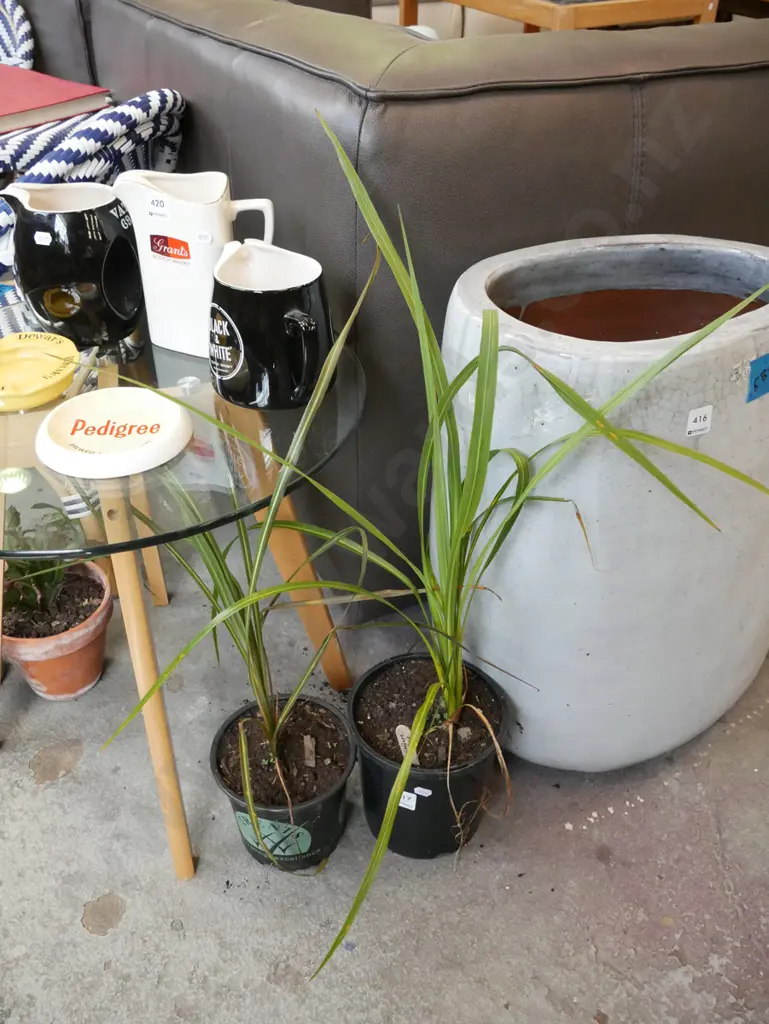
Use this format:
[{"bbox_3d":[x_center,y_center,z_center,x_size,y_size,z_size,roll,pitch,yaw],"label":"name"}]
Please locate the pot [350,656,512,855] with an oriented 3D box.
[{"bbox_3d":[0.050,0.299,1.220,0.182,0.177,0.182,0,37,0],"label":"pot"}]

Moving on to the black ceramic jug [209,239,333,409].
[{"bbox_3d":[-0.110,-0.189,1.041,0.131,0.134,0.159,-19,41,-24],"label":"black ceramic jug"}]

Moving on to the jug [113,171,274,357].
[{"bbox_3d":[-0.207,-0.272,1.116,0.176,0.178,0.106,2,37,4],"label":"jug"}]

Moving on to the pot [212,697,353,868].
[{"bbox_3d":[-0.115,0.331,1.198,0.168,0.143,0.168,0,36,0],"label":"pot"}]

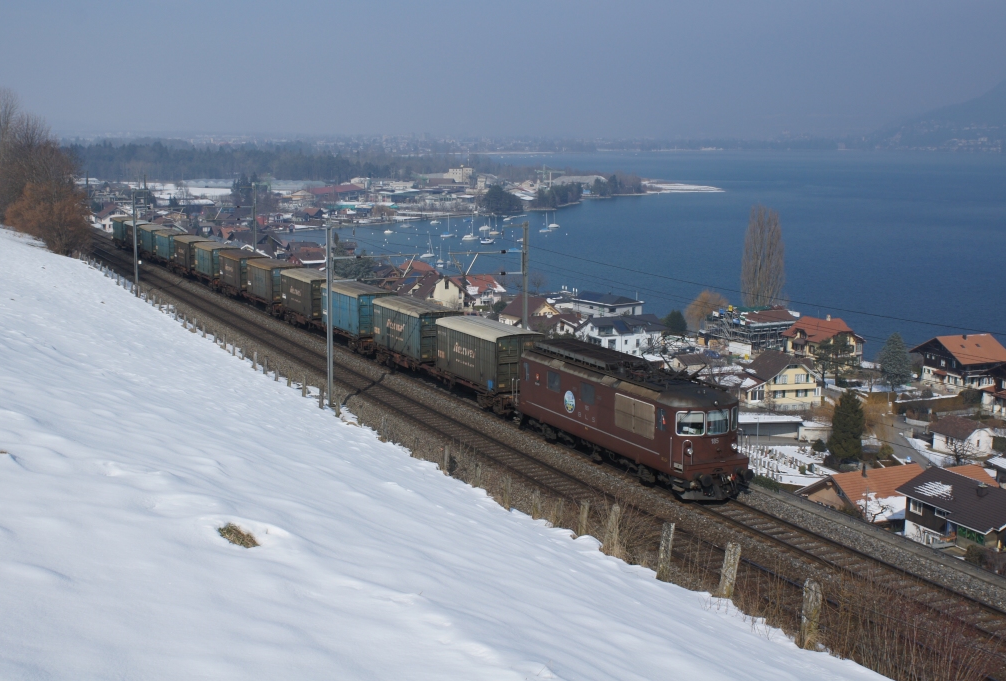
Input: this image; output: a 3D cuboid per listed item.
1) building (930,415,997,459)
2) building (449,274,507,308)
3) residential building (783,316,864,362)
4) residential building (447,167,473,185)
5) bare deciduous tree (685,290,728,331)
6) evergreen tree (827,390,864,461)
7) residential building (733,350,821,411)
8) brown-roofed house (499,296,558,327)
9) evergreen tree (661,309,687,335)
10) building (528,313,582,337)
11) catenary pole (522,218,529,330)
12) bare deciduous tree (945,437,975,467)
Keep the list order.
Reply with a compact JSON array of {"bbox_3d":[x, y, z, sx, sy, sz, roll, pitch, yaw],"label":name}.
[{"bbox_3d":[65.681,13.459,170.561,6.700,4.602,6.200,-6,11,-32],"label":"building"},{"bbox_3d":[-7.840,-15.954,367.000,14.500,8.800,11.500,-4,10,-22],"label":"building"},{"bbox_3d":[72.843,0.178,270.083,13.600,10.656,12.700,-5,11,-29],"label":"residential building"},{"bbox_3d":[-41.719,-165.779,1200.000,16.000,18.500,14.000,7,12,34],"label":"residential building"},{"bbox_3d":[54.720,-7.856,318.499,11.238,10.782,10.676,0,10,0],"label":"bare deciduous tree"},{"bbox_3d":[45.621,11.202,159.000,4.700,9.200,4.700,3,10,16],"label":"evergreen tree"},{"bbox_3d":[47.313,6.625,205.000,12.800,9.000,11.000,-2,10,-9],"label":"residential building"},{"bbox_3d":[6.808,-7.136,308.288,10.600,8.004,11.600,-7,12,-35],"label":"brown-roofed house"},{"bbox_3d":[44.441,-4.831,307.885,6.718,6.394,6.382,0,10,0],"label":"evergreen tree"},{"bbox_3d":[12.015,-2.549,284.000,13.000,7.800,10.500,-3,10,-19],"label":"building"},{"bbox_3d":[1.255,-1.972,67.206,0.320,9.433,0.320,-5,11,-27],"label":"catenary pole"},{"bbox_3d":[61.441,14.863,160.154,4.168,3.942,3.959,0,10,0],"label":"bare deciduous tree"}]

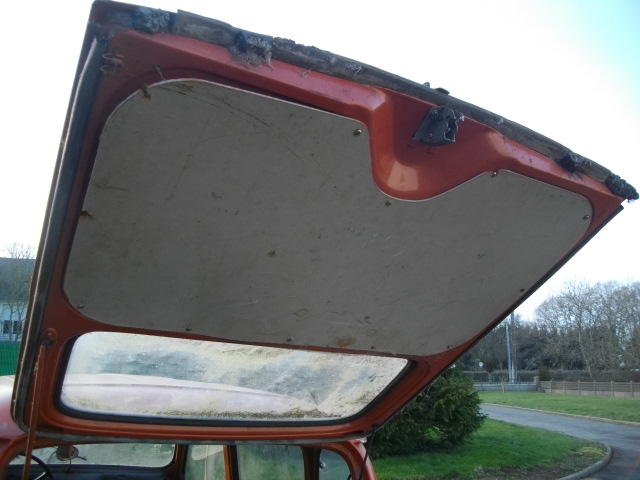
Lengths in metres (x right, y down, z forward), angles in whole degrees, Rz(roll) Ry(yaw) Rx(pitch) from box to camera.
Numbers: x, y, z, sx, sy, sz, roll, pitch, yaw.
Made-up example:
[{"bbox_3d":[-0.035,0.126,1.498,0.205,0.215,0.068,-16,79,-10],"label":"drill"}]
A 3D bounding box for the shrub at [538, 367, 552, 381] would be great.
[{"bbox_3d":[18.599,11.478,47.188,1.250,2.100,1.200,-6,-14,20],"label":"shrub"}]

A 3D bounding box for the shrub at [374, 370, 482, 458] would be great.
[{"bbox_3d":[2.189,3.234,11.883,2.550,2.150,2.400,-3,-13,10],"label":"shrub"}]

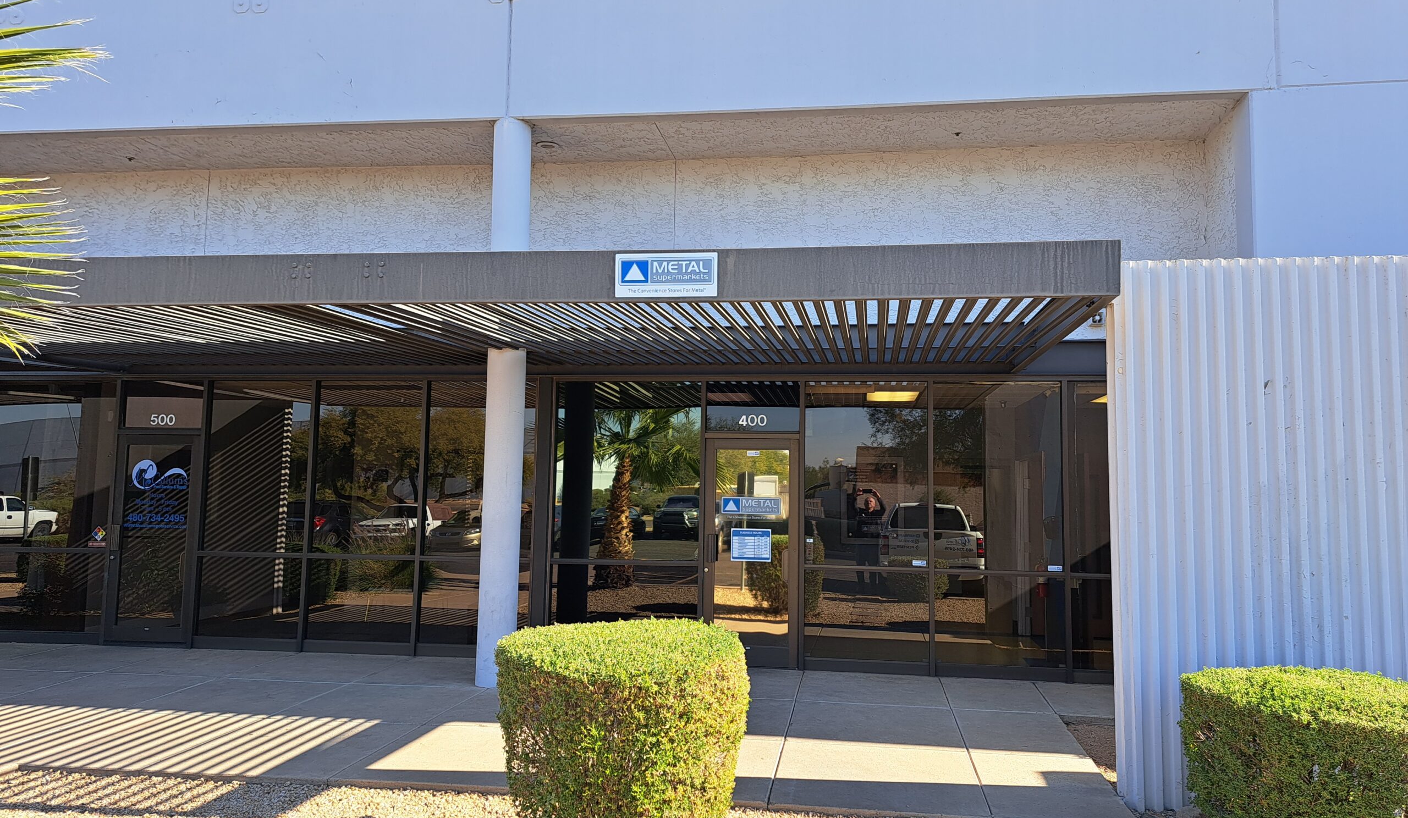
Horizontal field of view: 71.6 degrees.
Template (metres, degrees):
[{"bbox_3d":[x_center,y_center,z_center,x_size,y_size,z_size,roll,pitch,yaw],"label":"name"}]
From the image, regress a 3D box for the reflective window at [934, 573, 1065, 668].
[{"bbox_3d":[2.682,1.926,8.885,1.166,0.860,0.060,0,-5,8],"label":"reflective window"}]

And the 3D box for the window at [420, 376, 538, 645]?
[{"bbox_3d":[-2.236,1.020,9.626,1.149,2.604,0.060,0,-5,8],"label":"window"}]

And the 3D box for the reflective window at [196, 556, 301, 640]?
[{"bbox_3d":[-4.587,1.912,9.857,1.121,0.823,0.060,0,-5,8],"label":"reflective window"}]

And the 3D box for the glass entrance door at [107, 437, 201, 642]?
[{"bbox_3d":[-5.670,1.336,10.055,0.916,2.130,0.050,0,-5,8],"label":"glass entrance door"}]

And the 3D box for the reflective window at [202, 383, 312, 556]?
[{"bbox_3d":[-4.560,0.611,9.974,1.116,1.772,0.060,0,-5,8],"label":"reflective window"}]

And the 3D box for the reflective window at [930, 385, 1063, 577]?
[{"bbox_3d":[2.690,0.629,9.005,1.163,1.753,0.060,0,-5,8],"label":"reflective window"}]

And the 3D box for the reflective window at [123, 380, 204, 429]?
[{"bbox_3d":[-5.664,-0.037,10.243,0.910,0.504,0.060,0,-5,8],"label":"reflective window"}]

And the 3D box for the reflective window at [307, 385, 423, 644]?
[{"bbox_3d":[-3.410,1.041,9.845,1.154,2.641,0.060,0,-5,8],"label":"reflective window"}]

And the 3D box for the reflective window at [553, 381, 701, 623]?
[{"bbox_3d":[-0.765,1.050,9.495,1.467,2.653,0.060,0,-5,8],"label":"reflective window"}]

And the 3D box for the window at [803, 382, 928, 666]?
[{"bbox_3d":[1.524,1.061,9.191,1.156,2.656,0.060,0,-5,8],"label":"window"}]

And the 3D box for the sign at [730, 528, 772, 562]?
[{"bbox_3d":[0.447,1.290,9.242,0.388,0.308,0.010,0,-5,8],"label":"sign"}]

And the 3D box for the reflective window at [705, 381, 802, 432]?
[{"bbox_3d":[0.465,-0.017,9.431,0.906,0.501,0.060,0,-5,8],"label":"reflective window"}]

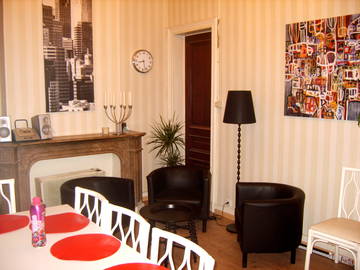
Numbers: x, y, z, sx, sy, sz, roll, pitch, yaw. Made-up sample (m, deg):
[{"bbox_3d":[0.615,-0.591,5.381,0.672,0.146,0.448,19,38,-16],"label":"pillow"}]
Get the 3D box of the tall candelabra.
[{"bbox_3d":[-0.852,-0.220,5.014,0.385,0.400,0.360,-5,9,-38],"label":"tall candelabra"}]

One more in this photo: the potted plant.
[{"bbox_3d":[-0.188,0.354,5.304,0.580,1.300,0.560,0,7,0],"label":"potted plant"}]

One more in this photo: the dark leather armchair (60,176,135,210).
[{"bbox_3d":[-0.952,0.849,3.965,0.624,0.635,0.714,4,8,25],"label":"dark leather armchair"}]

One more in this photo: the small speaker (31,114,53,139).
[{"bbox_3d":[-1.683,-0.098,4.438,0.190,0.290,0.160,5,8,32],"label":"small speaker"}]

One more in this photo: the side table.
[{"bbox_3d":[-0.121,0.978,3.563,0.540,0.475,0.540,0,7,0],"label":"side table"}]

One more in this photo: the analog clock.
[{"bbox_3d":[-0.544,-1.081,5.370,0.330,0.330,0.050,-5,9,-38],"label":"analog clock"}]

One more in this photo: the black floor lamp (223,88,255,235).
[{"bbox_3d":[0.695,0.311,4.284,0.400,1.640,0.400,0,7,0],"label":"black floor lamp"}]

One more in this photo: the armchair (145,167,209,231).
[{"bbox_3d":[0.016,0.780,4.577,0.714,0.635,0.624,1,7,5],"label":"armchair"}]

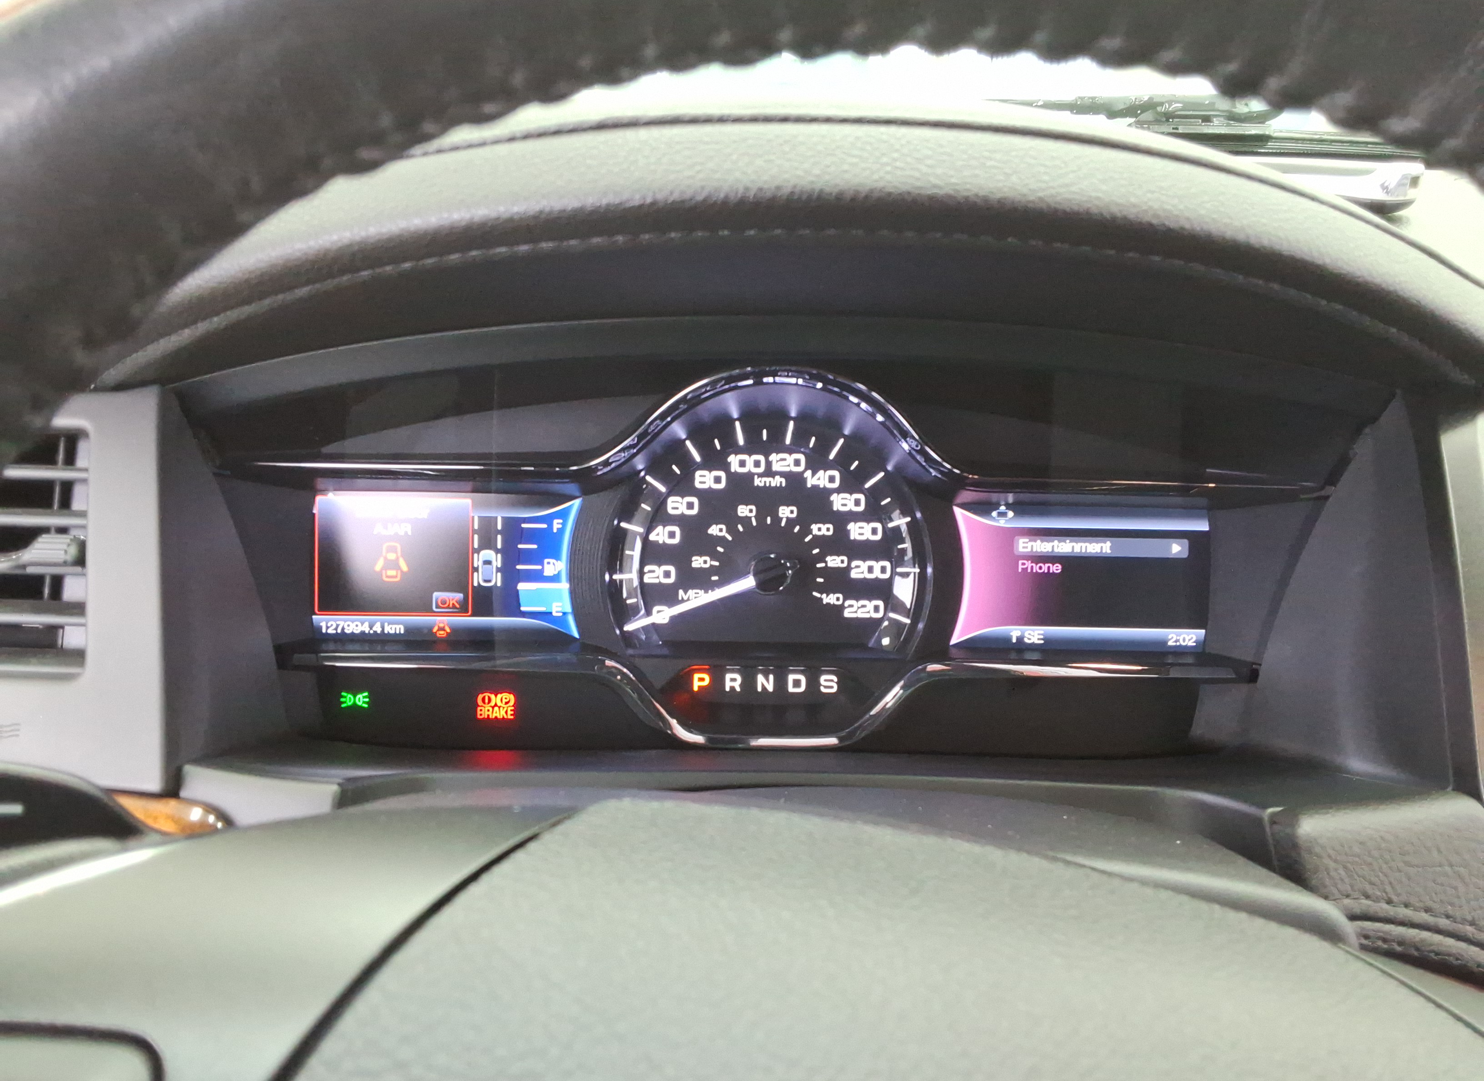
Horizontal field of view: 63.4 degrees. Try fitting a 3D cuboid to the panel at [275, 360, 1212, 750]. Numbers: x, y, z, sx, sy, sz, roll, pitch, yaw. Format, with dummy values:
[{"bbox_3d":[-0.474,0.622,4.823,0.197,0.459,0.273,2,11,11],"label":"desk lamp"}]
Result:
[{"bbox_3d":[0.007,0.006,0.410,0.320,0.128,0.050,1,3,0],"label":"panel"}]

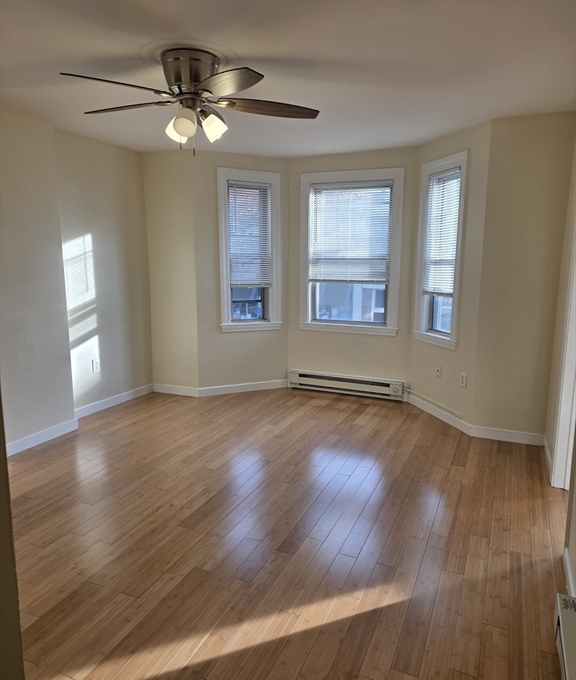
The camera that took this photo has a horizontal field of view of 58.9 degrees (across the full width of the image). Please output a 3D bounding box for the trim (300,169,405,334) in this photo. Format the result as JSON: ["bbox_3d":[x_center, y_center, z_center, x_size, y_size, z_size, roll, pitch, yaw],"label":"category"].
[{"bbox_3d":[0.602,-0.853,5.028,1.041,1.566,0.100,4,11,23],"label":"trim"}]

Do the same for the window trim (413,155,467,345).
[{"bbox_3d":[1.298,-0.732,4.356,0.100,1.566,0.659,-3,10,-16],"label":"window trim"}]

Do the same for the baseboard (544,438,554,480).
[{"bbox_3d":[1.806,0.818,3.523,0.016,0.087,0.704,4,11,23],"label":"baseboard"}]

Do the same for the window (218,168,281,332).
[{"bbox_3d":[-0.373,-0.867,5.096,0.658,1.566,0.110,-4,11,-22],"label":"window"}]

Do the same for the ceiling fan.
[{"bbox_3d":[-0.478,-1.167,2.525,1.280,0.387,1.240,0,10,0],"label":"ceiling fan"}]

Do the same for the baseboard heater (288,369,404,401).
[{"bbox_3d":[0.590,0.459,5.268,1.226,0.180,0.070,4,11,22],"label":"baseboard heater"}]

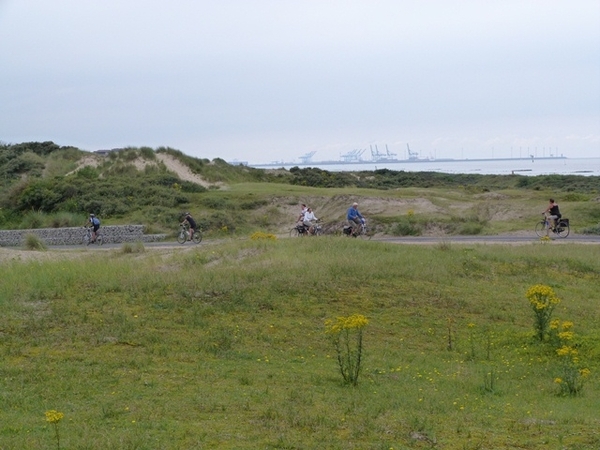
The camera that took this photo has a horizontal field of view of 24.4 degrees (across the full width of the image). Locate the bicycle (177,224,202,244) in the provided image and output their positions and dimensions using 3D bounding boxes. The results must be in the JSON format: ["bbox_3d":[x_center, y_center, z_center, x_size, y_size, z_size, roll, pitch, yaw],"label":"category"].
[{"bbox_3d":[-5.905,0.521,74.500,1.750,1.050,0.600,1,3,39],"label":"bicycle"}]

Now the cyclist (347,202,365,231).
[{"bbox_3d":[2.659,-0.222,65.500,0.900,1.620,0.550,1,3,40],"label":"cyclist"}]

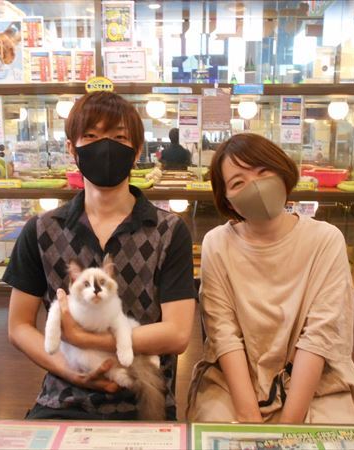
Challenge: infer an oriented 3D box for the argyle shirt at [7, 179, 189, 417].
[{"bbox_3d":[-0.205,0.205,1.180,0.500,0.620,0.290,-1,11,-3],"label":"argyle shirt"}]

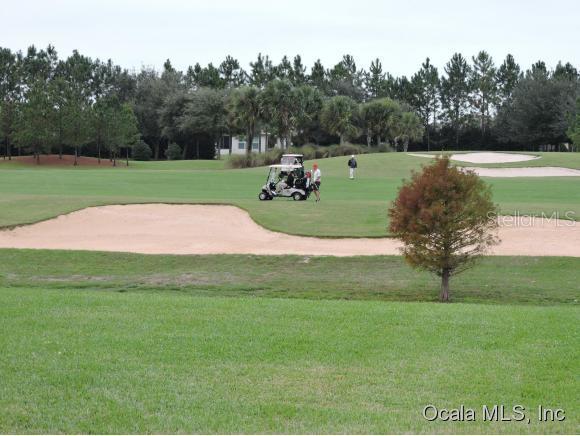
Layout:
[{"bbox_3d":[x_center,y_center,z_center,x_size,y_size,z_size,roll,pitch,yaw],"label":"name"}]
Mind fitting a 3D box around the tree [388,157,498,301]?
[{"bbox_3d":[3.280,0.214,43.000,2.330,3.100,2.280,0,2,0],"label":"tree"}]

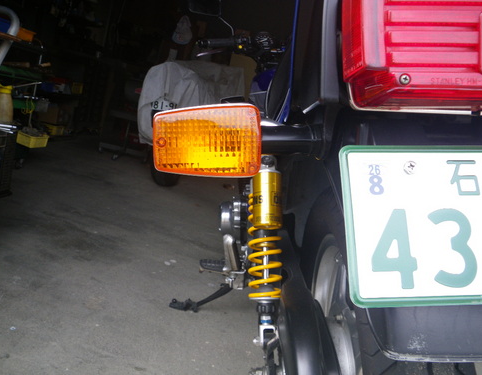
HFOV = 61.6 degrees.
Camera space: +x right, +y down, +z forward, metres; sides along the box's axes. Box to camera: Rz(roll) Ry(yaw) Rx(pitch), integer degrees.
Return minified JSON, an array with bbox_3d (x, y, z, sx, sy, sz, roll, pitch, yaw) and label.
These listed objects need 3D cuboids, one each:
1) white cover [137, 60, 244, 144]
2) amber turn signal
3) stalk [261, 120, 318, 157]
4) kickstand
[{"bbox_3d":[-0.431,-0.797,3.750,0.680,0.820,1.600,11,9,8],"label":"white cover"},{"bbox_3d":[-0.033,-0.046,0.395,0.098,0.064,0.062,0,8,-2],"label":"amber turn signal"},{"bbox_3d":[0.049,-0.050,0.402,0.063,0.036,0.036,0,8,-2],"label":"stalk"},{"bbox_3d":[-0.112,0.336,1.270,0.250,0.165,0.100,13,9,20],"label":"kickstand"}]

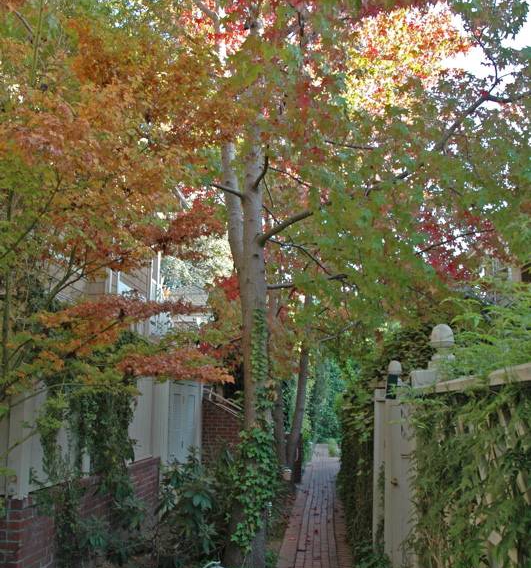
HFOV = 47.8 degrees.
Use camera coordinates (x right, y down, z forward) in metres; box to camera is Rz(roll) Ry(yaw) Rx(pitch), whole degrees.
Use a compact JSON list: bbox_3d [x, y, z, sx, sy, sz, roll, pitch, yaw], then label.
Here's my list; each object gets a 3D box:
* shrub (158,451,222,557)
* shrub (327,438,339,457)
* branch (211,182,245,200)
[{"bbox_3d":[-0.770,2.280,6.190,0.610,1.060,0.620,1,-11,0],"label":"shrub"},{"bbox_3d":[1.990,4.860,17.800,0.330,0.490,0.360,1,-11,0],"label":"shrub"},{"bbox_3d":[-0.390,-0.960,6.220,0.350,0.140,0.160,1,-11,0],"label":"branch"}]

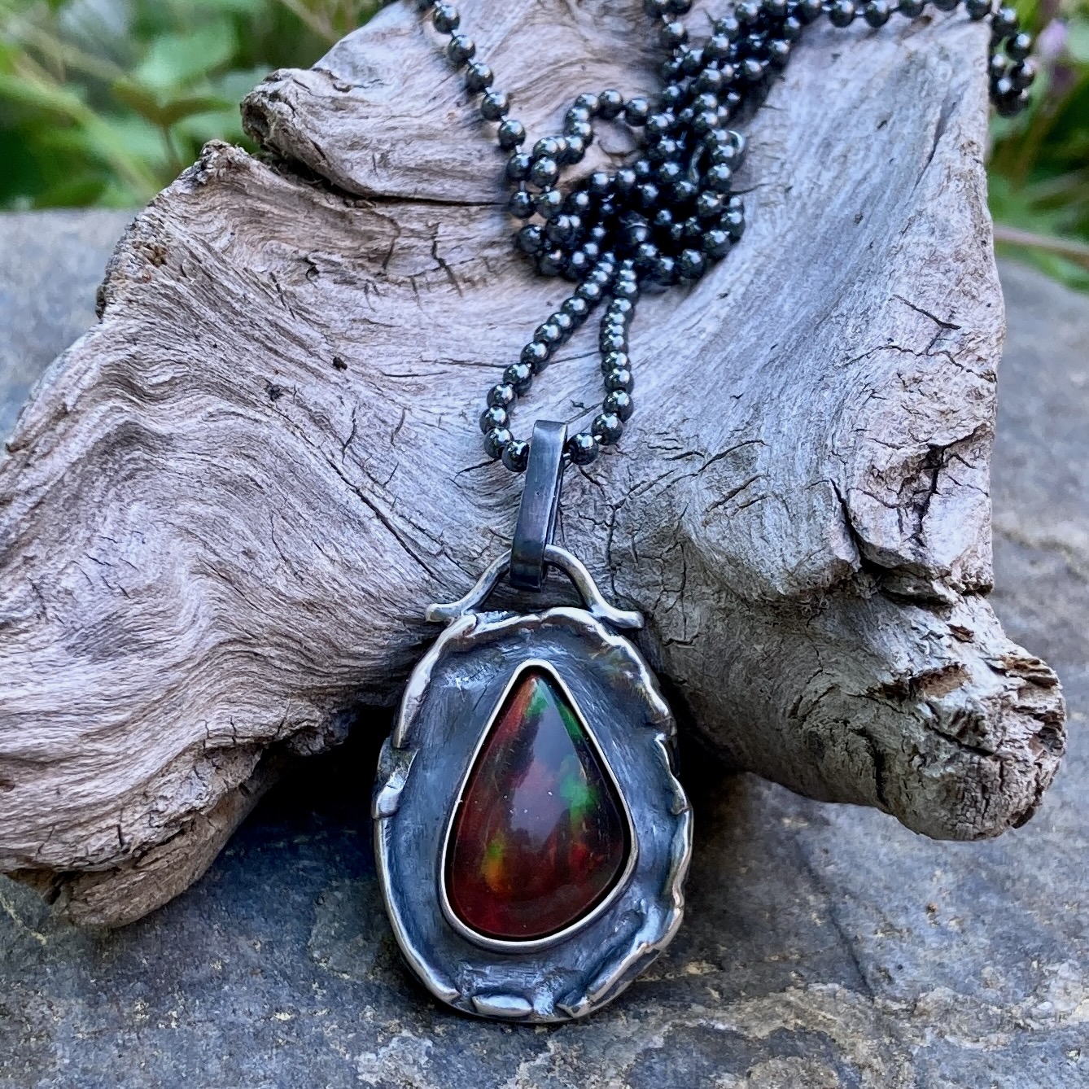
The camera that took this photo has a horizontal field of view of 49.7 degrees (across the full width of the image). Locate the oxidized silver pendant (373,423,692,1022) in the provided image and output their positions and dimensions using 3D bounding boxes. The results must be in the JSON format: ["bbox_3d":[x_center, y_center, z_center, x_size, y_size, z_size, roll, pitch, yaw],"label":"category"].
[{"bbox_3d":[-0.001,0.013,0.104,0.027,0.007,0.054,2,65,1],"label":"oxidized silver pendant"}]

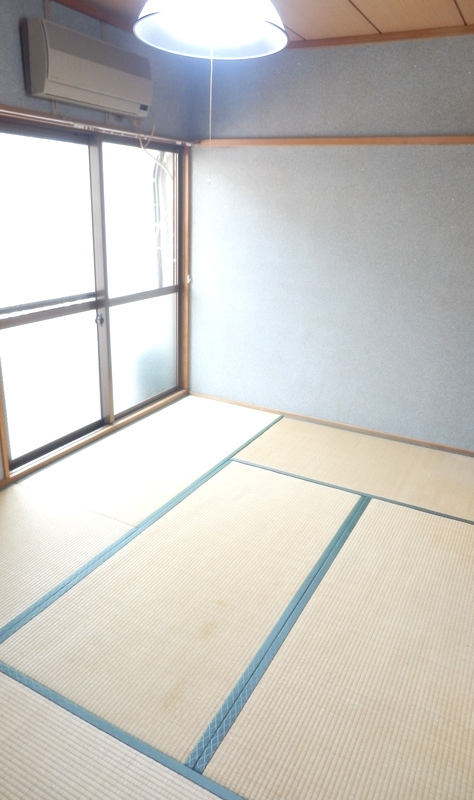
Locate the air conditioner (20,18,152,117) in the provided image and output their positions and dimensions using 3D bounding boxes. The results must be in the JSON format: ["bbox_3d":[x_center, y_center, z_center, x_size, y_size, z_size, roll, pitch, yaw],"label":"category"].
[{"bbox_3d":[-0.746,-1.700,2.903,0.184,0.306,0.780,12,22,26],"label":"air conditioner"}]

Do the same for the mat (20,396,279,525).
[{"bbox_3d":[-0.437,0.311,3.553,0.853,0.050,1.703,12,22,26],"label":"mat"}]

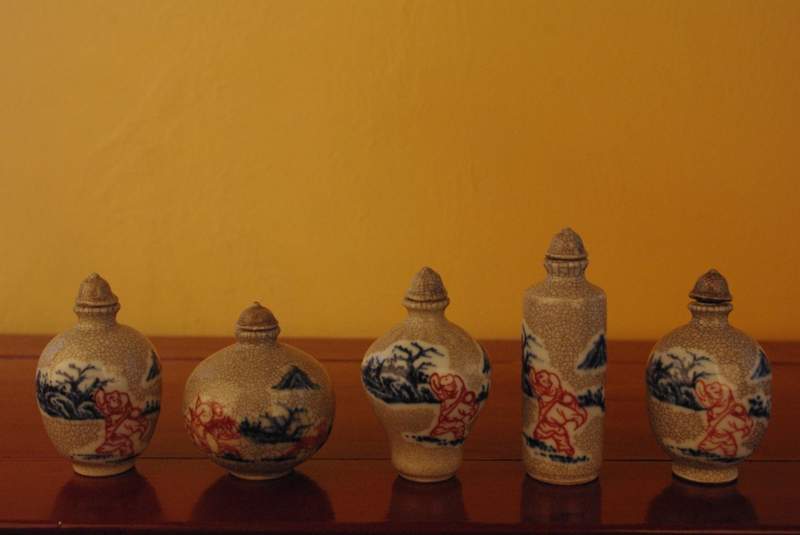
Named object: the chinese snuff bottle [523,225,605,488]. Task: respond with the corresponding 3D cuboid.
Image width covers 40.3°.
[{"bbox_3d":[0.061,0.031,0.401,0.030,0.091,0.030,1,8,9],"label":"chinese snuff bottle"}]

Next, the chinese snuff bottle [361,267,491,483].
[{"bbox_3d":[0.010,0.038,0.402,0.048,0.078,0.048,0,8,1],"label":"chinese snuff bottle"}]

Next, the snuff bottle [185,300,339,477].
[{"bbox_3d":[-0.052,0.045,0.408,0.057,0.064,0.057,-2,8,-7],"label":"snuff bottle"}]

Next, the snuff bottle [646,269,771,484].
[{"bbox_3d":[0.113,0.038,0.399,0.044,0.076,0.044,2,9,16],"label":"snuff bottle"}]

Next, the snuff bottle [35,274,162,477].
[{"bbox_3d":[-0.114,0.039,0.413,0.046,0.075,0.046,-3,9,-16],"label":"snuff bottle"}]

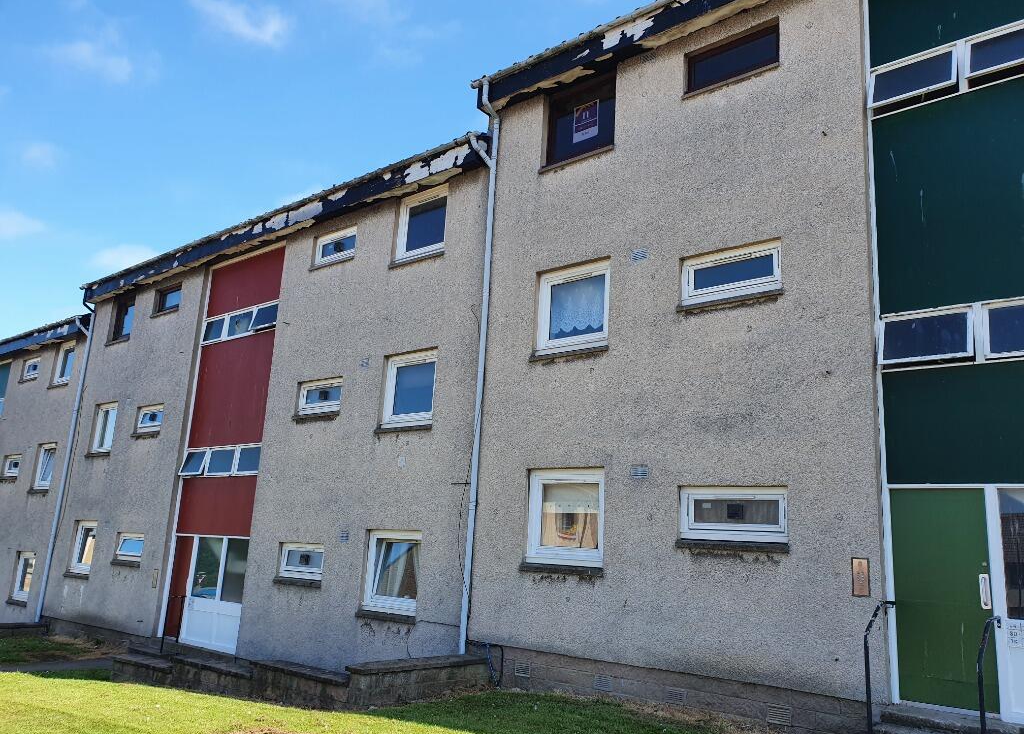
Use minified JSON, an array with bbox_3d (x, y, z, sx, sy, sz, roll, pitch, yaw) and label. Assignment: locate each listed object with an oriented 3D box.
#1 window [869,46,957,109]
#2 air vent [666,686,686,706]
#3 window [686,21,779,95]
[{"bbox_3d":[4.119,-2.993,7.928,0.826,0.513,0.073,-7,-25,39],"label":"window"},{"bbox_3d":[1.744,3.460,8.088,0.228,0.153,0.031,-7,-16,39],"label":"air vent"},{"bbox_3d":[2.837,-3.886,9.792,1.239,0.603,0.100,-8,-17,38],"label":"window"}]

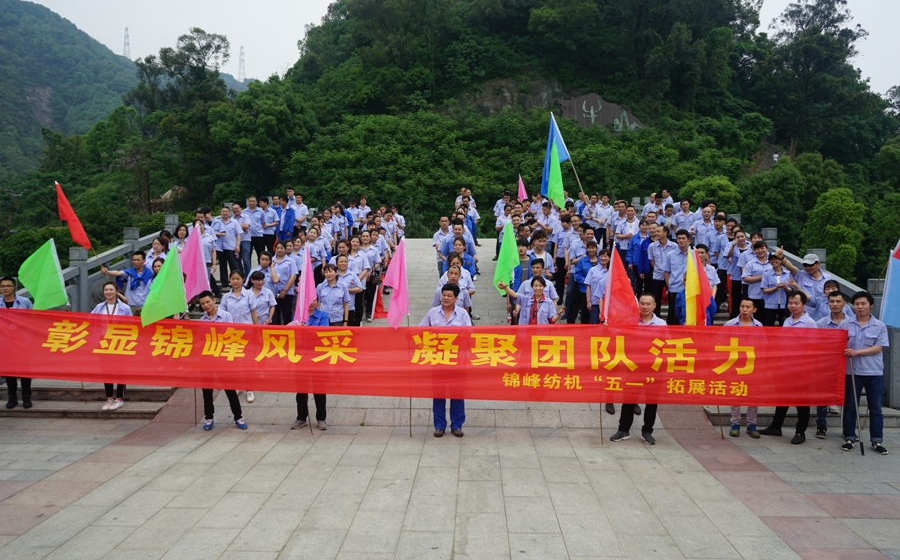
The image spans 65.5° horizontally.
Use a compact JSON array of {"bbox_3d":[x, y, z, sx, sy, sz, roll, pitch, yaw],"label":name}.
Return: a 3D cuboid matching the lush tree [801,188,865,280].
[{"bbox_3d":[16.942,-1.705,31.000,3.000,4.700,3.000,0,3,0],"label":"lush tree"}]

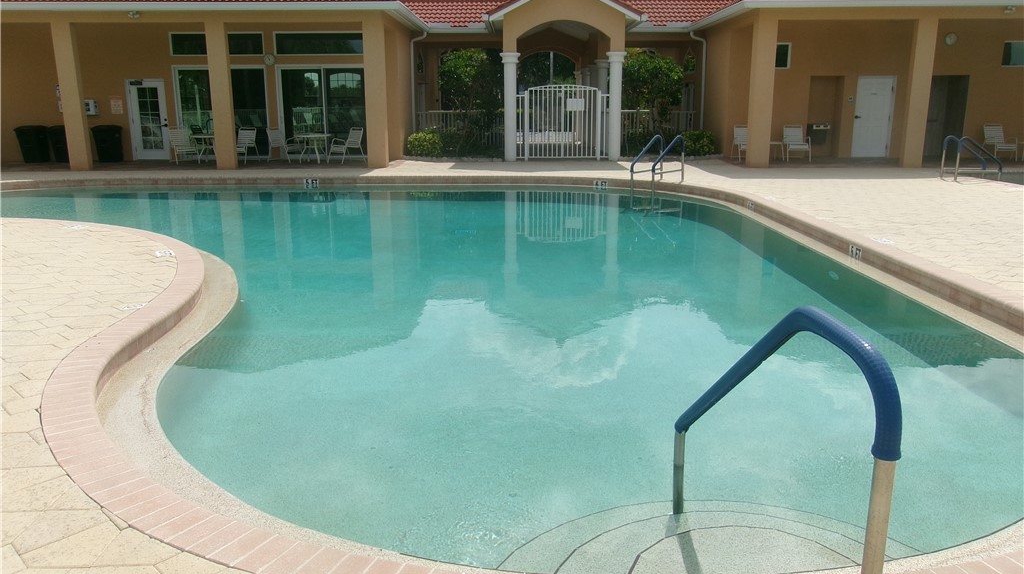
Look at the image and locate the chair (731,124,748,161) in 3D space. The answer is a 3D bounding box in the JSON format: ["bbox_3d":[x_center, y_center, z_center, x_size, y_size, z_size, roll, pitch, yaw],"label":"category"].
[{"bbox_3d":[5.787,-3.516,19.495,0.600,0.870,0.680,0,13,0],"label":"chair"}]

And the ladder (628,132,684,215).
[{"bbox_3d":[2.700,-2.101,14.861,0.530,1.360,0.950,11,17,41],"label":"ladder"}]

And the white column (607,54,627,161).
[{"bbox_3d":[2.538,-4.380,19.445,0.480,2.600,0.480,0,13,0],"label":"white column"}]

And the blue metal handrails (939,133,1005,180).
[{"bbox_3d":[8.471,-2.361,14.653,0.880,0.830,0.450,0,13,0],"label":"blue metal handrails"}]

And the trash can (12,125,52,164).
[{"bbox_3d":[-12.014,-3.599,20.055,0.570,0.910,0.620,0,13,0],"label":"trash can"}]

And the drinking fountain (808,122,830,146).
[{"bbox_3d":[8.226,-4.095,21.386,0.480,0.500,0.450,0,13,0],"label":"drinking fountain"}]

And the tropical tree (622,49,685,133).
[{"bbox_3d":[3.979,-5.271,22.495,1.750,2.550,1.600,0,13,0],"label":"tropical tree"}]

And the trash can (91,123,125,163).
[{"bbox_3d":[-10.114,-3.611,20.075,0.570,0.910,0.620,0,13,0],"label":"trash can"}]

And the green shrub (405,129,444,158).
[{"bbox_3d":[-2.315,-3.916,21.571,1.020,0.770,0.950,0,13,0],"label":"green shrub"}]

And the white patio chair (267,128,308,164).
[{"bbox_3d":[-5.679,-3.583,20.206,0.660,0.880,0.600,8,15,31],"label":"white patio chair"}]

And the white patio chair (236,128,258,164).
[{"bbox_3d":[-6.804,-3.578,20.206,0.600,0.880,0.660,4,14,19],"label":"white patio chair"}]

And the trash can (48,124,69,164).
[{"bbox_3d":[-11.634,-3.752,20.879,0.600,0.960,0.680,0,13,0],"label":"trash can"}]

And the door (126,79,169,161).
[{"bbox_3d":[-9.706,-4.430,21.289,1.000,2.080,0.120,-1,13,-3],"label":"door"}]

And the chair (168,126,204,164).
[{"bbox_3d":[-8.234,-3.576,20.205,0.600,0.890,0.660,-11,17,-39],"label":"chair"}]

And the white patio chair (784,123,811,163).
[{"bbox_3d":[6.917,-3.503,19.417,0.600,0.870,0.680,0,13,0],"label":"white patio chair"}]

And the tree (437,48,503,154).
[{"bbox_3d":[-1.183,-5.183,22.510,1.850,2.920,1.700,0,13,0],"label":"tree"}]

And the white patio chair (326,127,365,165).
[{"bbox_3d":[-4.189,-3.579,20.157,0.660,0.880,0.600,-12,17,-41],"label":"white patio chair"}]

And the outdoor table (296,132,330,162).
[{"bbox_3d":[-4.813,-3.373,19.385,0.920,0.720,0.920,0,13,0],"label":"outdoor table"}]

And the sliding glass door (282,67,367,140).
[{"bbox_3d":[-5.087,-4.664,21.496,2.350,2.400,0.140,-1,13,-3],"label":"sliding glass door"}]

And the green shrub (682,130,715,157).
[{"bbox_3d":[4.935,-3.873,21.331,0.920,0.740,0.900,0,13,0],"label":"green shrub"}]

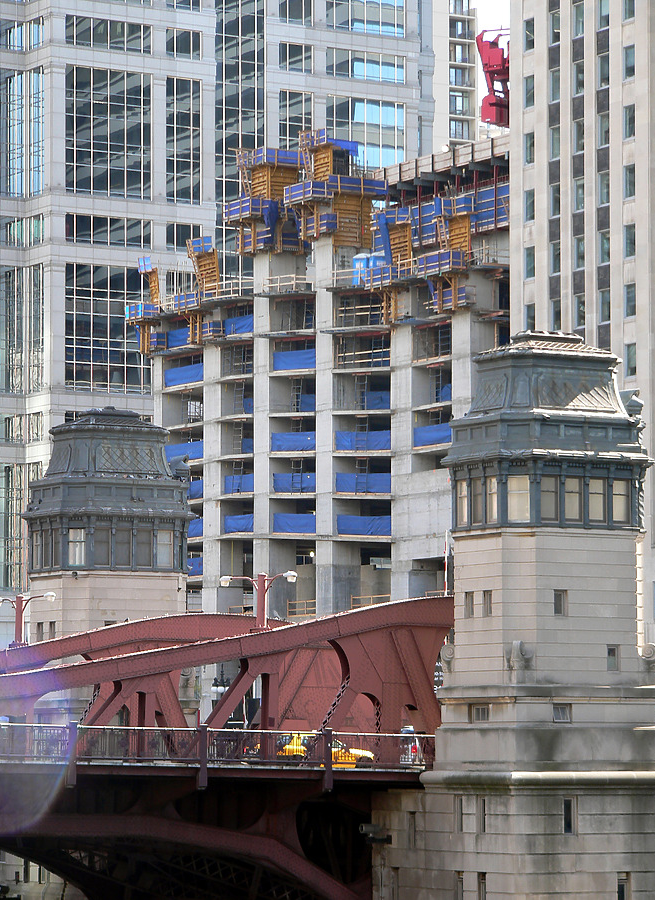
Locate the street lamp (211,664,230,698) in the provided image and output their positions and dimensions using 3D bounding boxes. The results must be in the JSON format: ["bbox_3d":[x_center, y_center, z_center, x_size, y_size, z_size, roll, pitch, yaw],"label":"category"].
[{"bbox_3d":[-5.811,14.664,189.747,1.180,5.710,1.180,-1,-5,10],"label":"street lamp"}]

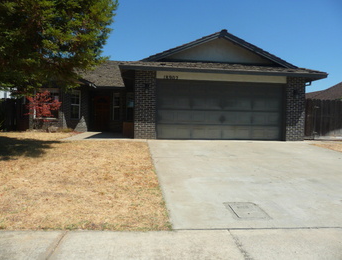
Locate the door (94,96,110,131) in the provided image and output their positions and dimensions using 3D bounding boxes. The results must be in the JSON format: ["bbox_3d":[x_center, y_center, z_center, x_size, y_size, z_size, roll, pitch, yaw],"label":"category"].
[{"bbox_3d":[-3.993,-0.954,16.400,0.920,2.050,0.080,1,1,-5],"label":"door"}]

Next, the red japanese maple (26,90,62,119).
[{"bbox_3d":[-6.097,-1.036,13.500,1.700,1.750,1.600,1,1,-5],"label":"red japanese maple"}]

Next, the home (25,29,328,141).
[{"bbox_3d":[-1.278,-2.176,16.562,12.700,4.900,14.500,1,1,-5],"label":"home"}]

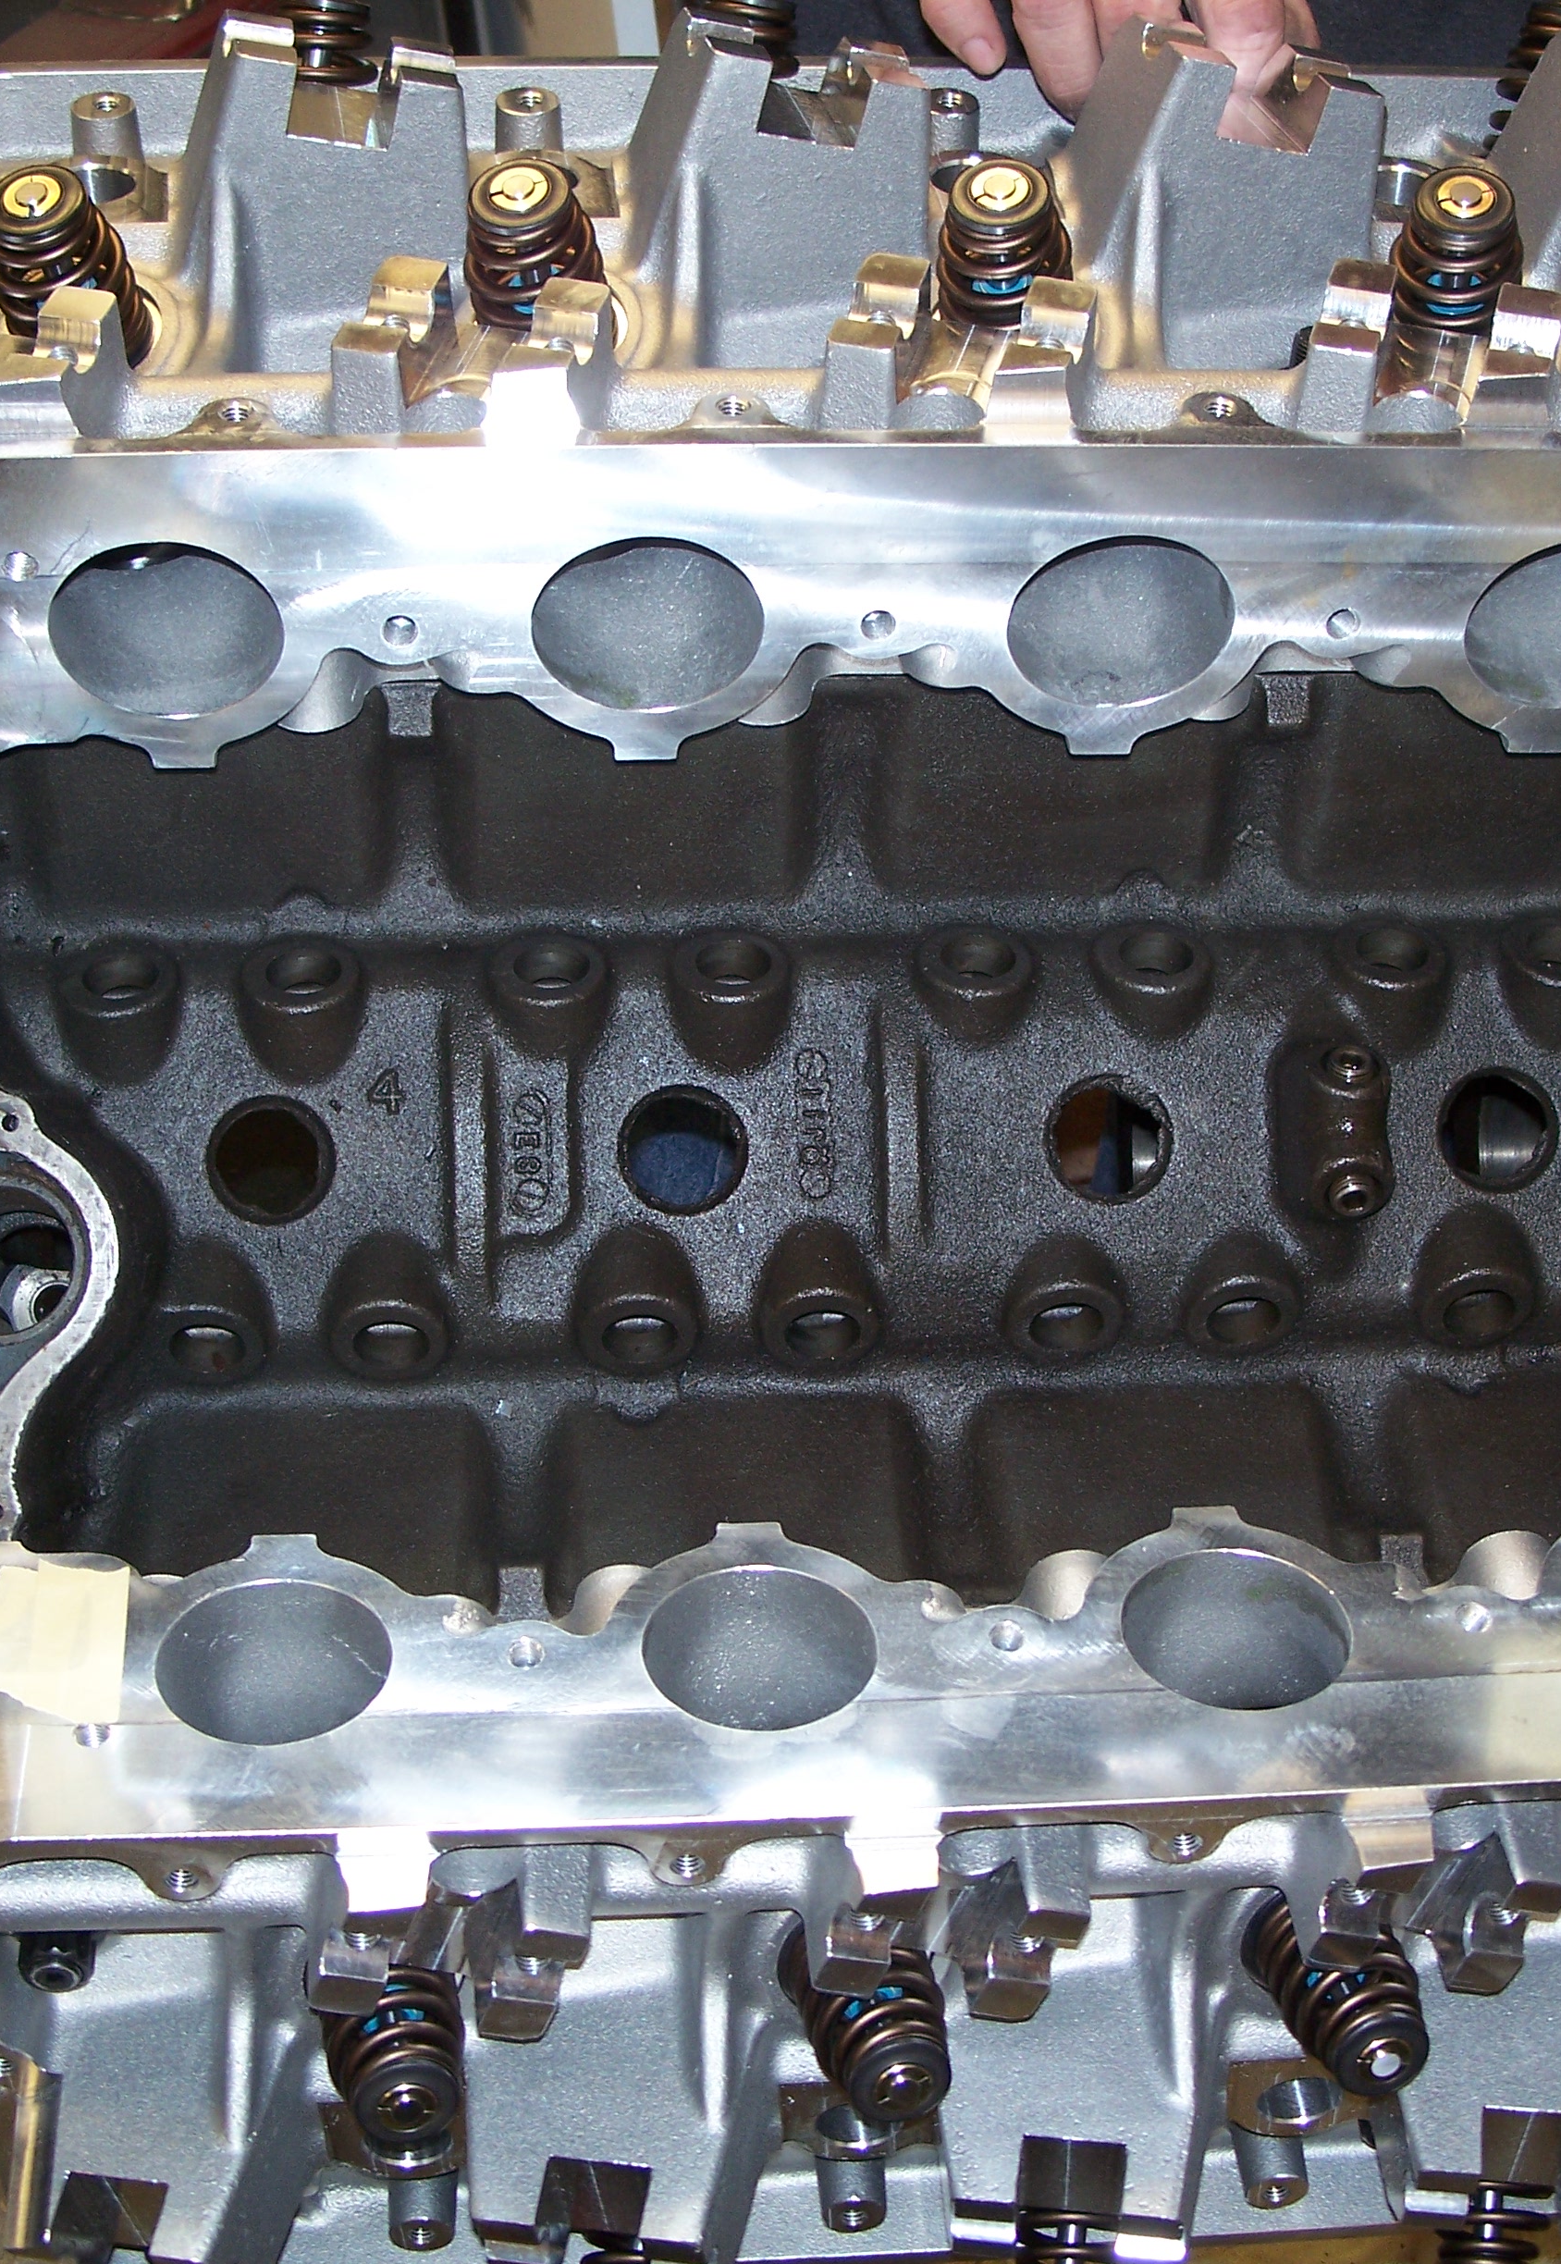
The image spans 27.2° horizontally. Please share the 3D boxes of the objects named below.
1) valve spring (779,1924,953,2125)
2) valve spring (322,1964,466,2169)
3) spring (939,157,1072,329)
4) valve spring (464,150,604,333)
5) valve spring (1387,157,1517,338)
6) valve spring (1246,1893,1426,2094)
[{"bbox_3d":[0.024,0.232,0.841,0.037,0.037,0.054,-4,21,-14],"label":"valve spring"},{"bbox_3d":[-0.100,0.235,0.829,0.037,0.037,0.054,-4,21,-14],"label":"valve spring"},{"bbox_3d":[0.060,-0.230,0.866,0.036,0.049,0.036,-7,56,2],"label":"spring"},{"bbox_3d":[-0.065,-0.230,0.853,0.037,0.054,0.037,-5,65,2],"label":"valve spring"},{"bbox_3d":[0.183,-0.235,0.877,0.037,0.054,0.037,-5,65,2],"label":"valve spring"},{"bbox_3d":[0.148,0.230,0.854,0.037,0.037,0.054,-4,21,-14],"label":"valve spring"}]

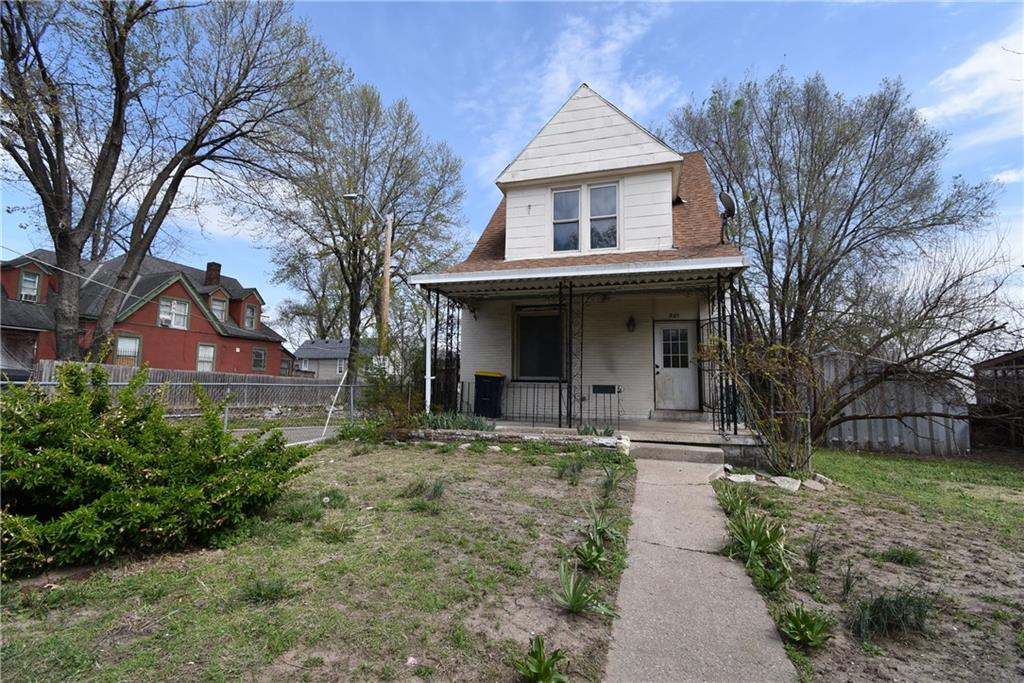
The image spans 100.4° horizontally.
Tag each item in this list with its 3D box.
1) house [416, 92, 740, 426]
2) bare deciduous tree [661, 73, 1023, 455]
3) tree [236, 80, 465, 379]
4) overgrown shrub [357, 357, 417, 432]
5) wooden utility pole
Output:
[{"bbox_3d":[1.954,-1.691,11.843,6.400,8.100,8.300,-1,-7,16],"label":"house"},{"bbox_3d":[8.747,-2.127,11.268,8.900,9.900,8.000,1,-6,0],"label":"bare deciduous tree"},{"bbox_3d":[-8.519,-5.169,22.482,11.800,17.000,11.000,1,-6,0],"label":"tree"},{"bbox_3d":[-2.626,1.134,9.001,1.200,1.550,1.200,1,-6,0],"label":"overgrown shrub"},{"bbox_3d":[-4.730,-0.888,15.858,0.290,7.850,0.290,1,-6,0],"label":"wooden utility pole"}]

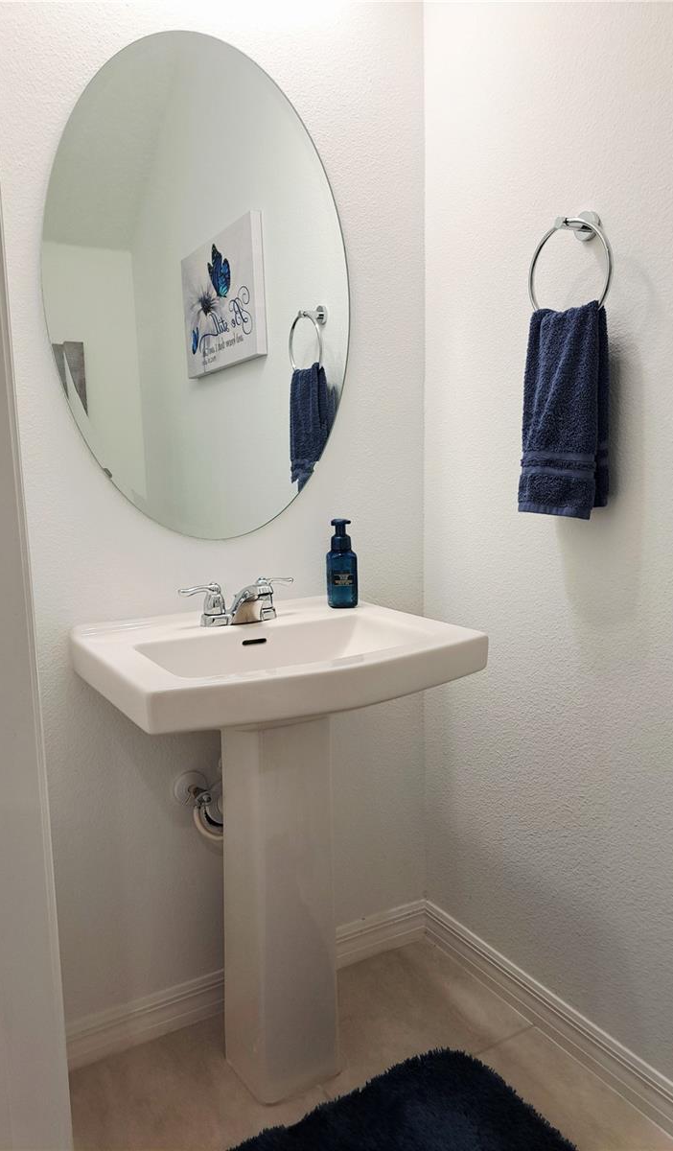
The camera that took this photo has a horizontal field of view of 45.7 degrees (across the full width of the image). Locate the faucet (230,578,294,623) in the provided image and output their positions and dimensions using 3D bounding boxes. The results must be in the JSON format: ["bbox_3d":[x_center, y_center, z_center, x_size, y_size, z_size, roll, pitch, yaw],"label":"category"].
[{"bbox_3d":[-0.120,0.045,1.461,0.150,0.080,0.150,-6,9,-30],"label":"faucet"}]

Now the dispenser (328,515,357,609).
[{"bbox_3d":[0.013,-0.028,1.615,0.059,0.176,0.059,-3,8,-16],"label":"dispenser"}]

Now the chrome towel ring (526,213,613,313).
[{"bbox_3d":[0.401,-0.513,1.335,0.078,0.195,0.180,-6,9,-30],"label":"chrome towel ring"}]

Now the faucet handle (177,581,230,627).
[{"bbox_3d":[-0.236,0.051,1.442,0.092,0.078,0.055,-6,9,-30],"label":"faucet handle"}]

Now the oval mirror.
[{"bbox_3d":[-0.233,-0.526,1.498,0.607,0.915,0.010,-6,9,-30],"label":"oval mirror"}]

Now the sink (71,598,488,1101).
[{"bbox_3d":[-0.089,0.528,1.412,0.608,0.873,0.535,-6,9,-30],"label":"sink"}]

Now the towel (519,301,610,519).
[{"bbox_3d":[0.384,-0.281,1.375,0.065,0.358,0.178,-6,9,-30],"label":"towel"}]

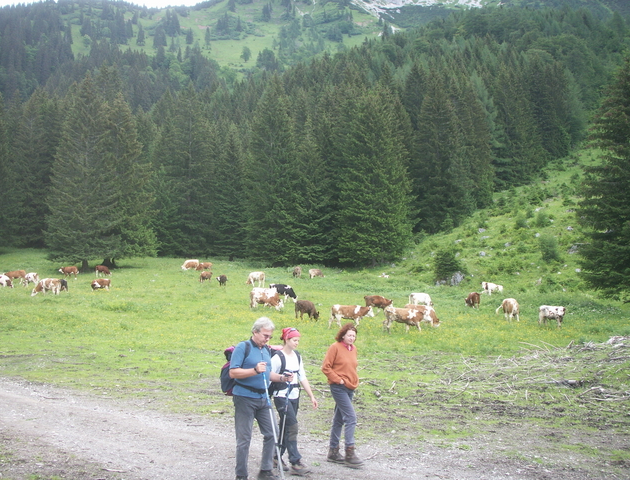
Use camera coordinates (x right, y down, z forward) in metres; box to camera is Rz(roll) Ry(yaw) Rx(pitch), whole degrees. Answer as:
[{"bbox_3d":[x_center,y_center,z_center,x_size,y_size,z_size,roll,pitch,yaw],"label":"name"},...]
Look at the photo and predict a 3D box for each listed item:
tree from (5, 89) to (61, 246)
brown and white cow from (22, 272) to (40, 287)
[{"bbox_3d":[-47.733,-12.124,116.000,9.300,27.000,9.300,0,1,0],"label":"tree"},{"bbox_3d":[-27.400,3.811,66.000,2.000,1.380,0.700,-1,1,-45],"label":"brown and white cow"}]

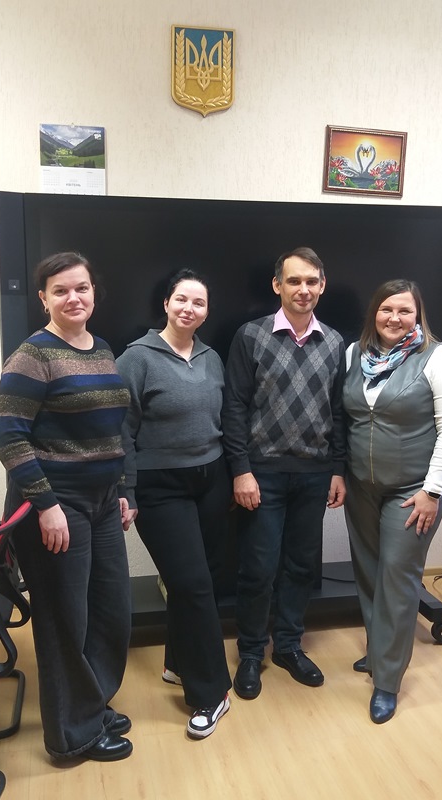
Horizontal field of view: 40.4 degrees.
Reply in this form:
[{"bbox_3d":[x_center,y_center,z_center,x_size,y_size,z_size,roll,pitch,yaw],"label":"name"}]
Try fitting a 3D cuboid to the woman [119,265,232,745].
[{"bbox_3d":[-0.164,0.363,2.162,0.460,1.650,0.420,-2,8,-12],"label":"woman"}]

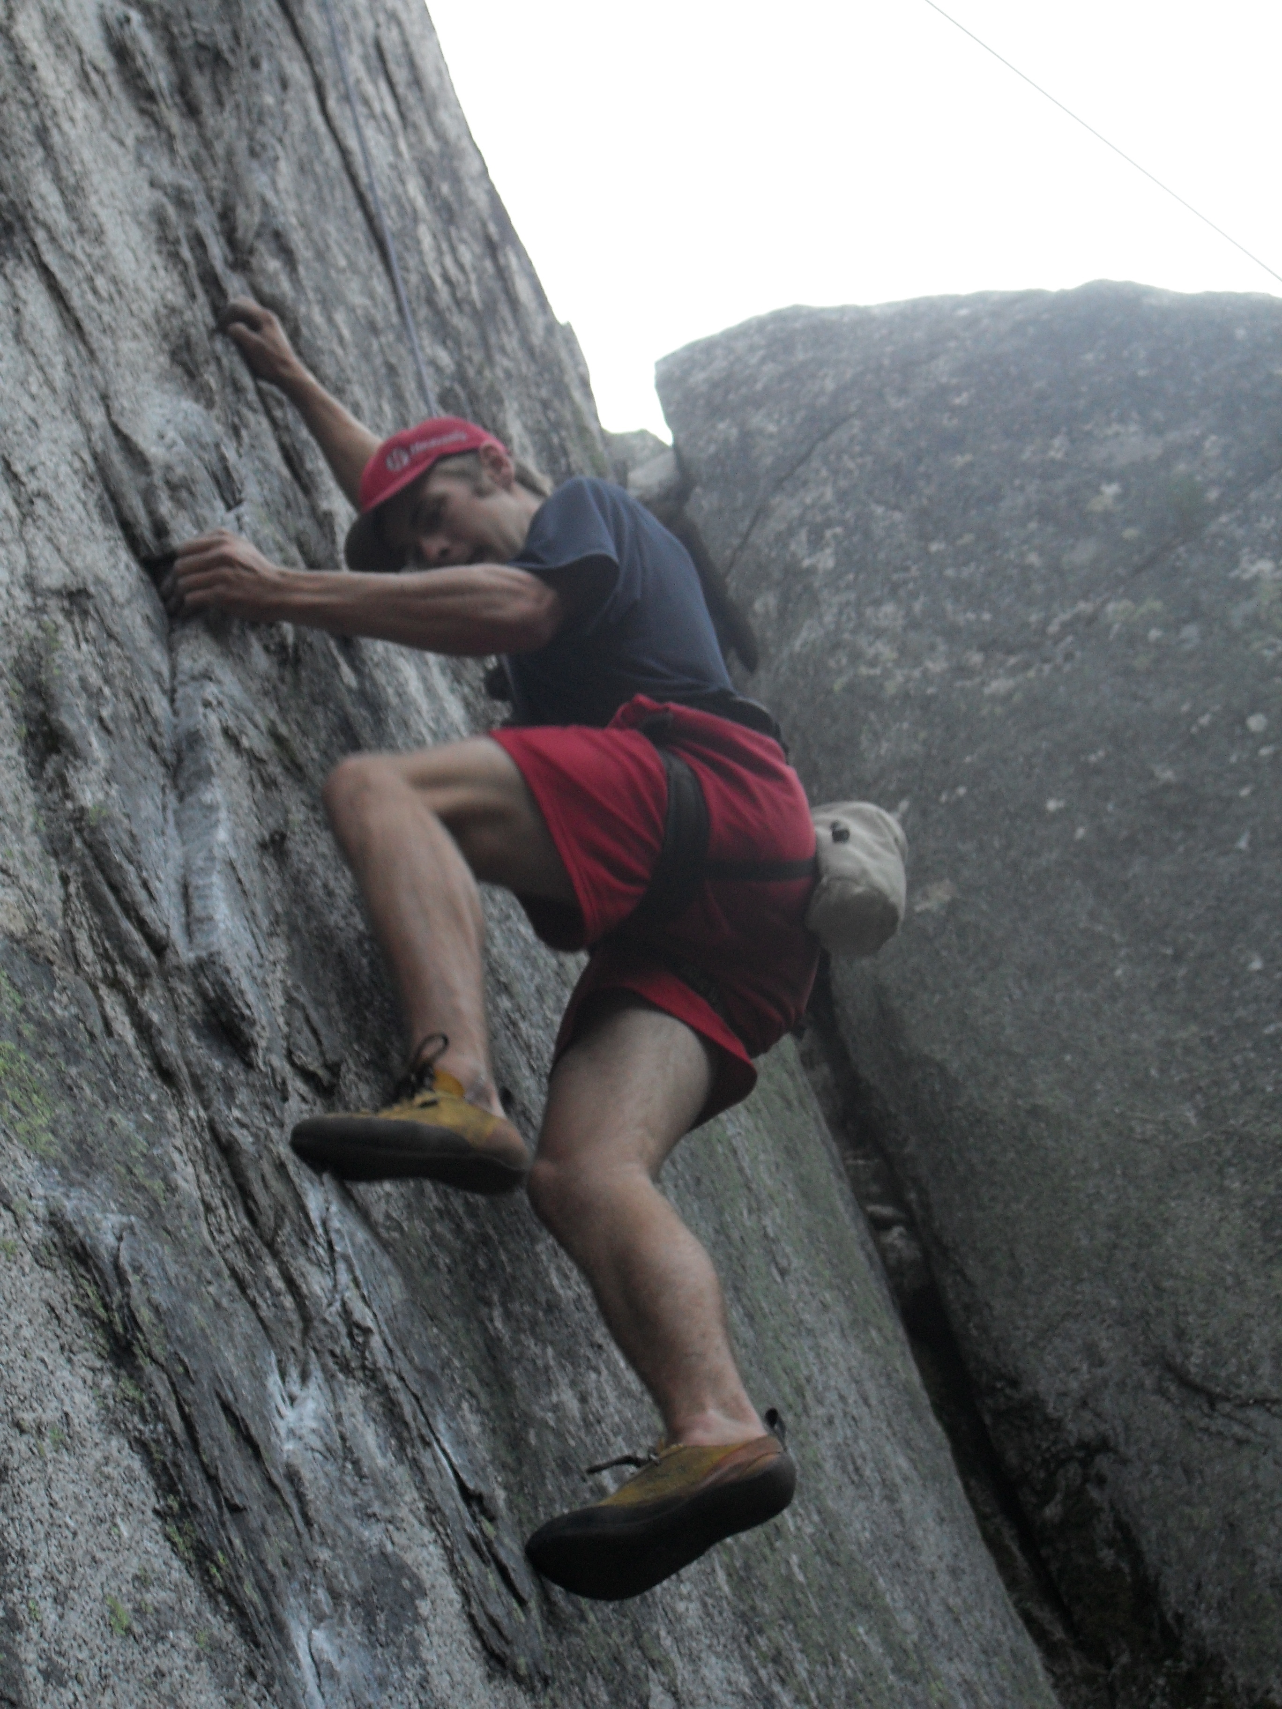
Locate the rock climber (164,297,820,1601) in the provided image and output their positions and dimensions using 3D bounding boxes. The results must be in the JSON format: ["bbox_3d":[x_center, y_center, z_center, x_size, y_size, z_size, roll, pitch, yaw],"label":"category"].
[{"bbox_3d":[-0.155,0.010,3.140,0.640,1.500,0.480,-21,-32,21],"label":"rock climber"}]

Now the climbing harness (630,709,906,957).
[{"bbox_3d":[0.118,-0.010,3.100,0.340,0.280,0.330,-17,-30,24],"label":"climbing harness"}]

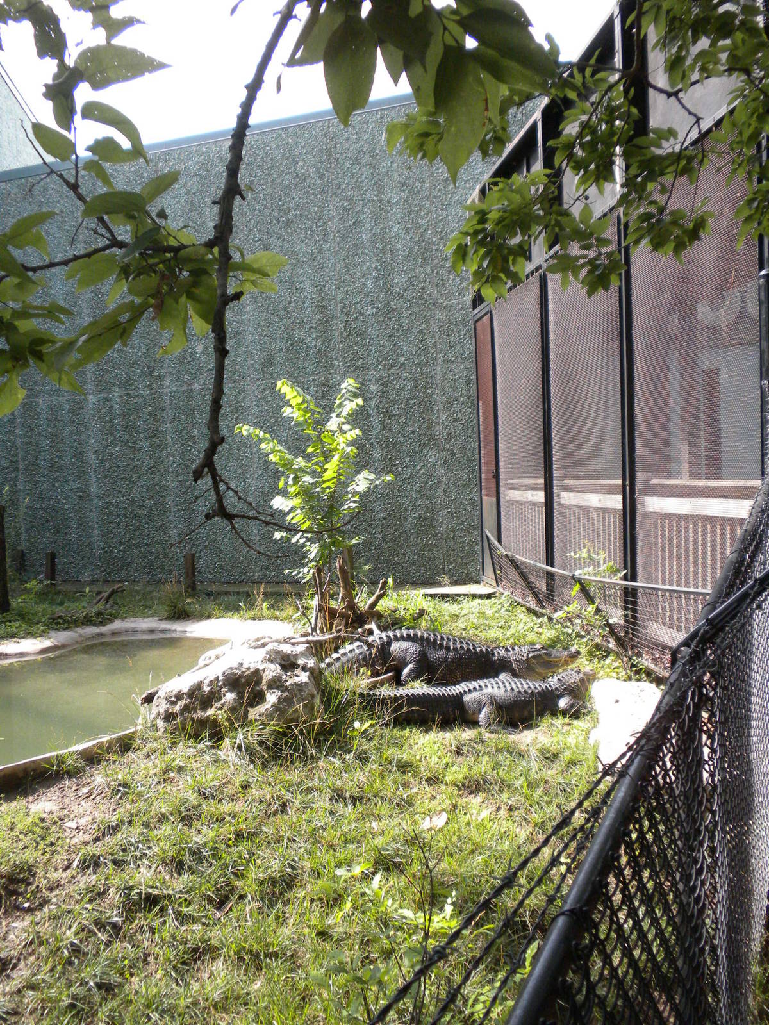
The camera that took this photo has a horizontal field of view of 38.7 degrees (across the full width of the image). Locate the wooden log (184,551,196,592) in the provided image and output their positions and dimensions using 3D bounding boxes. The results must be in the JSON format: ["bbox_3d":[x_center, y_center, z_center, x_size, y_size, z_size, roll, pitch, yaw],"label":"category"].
[{"bbox_3d":[-1.883,0.582,10.600,0.110,0.400,0.110,-2,2,-15],"label":"wooden log"}]

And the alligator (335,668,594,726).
[{"bbox_3d":[0.250,0.893,5.480,1.600,0.230,0.460,-2,2,-11],"label":"alligator"}]

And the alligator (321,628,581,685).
[{"bbox_3d":[0.180,0.843,6.330,1.900,0.280,0.480,-2,2,-4],"label":"alligator"}]

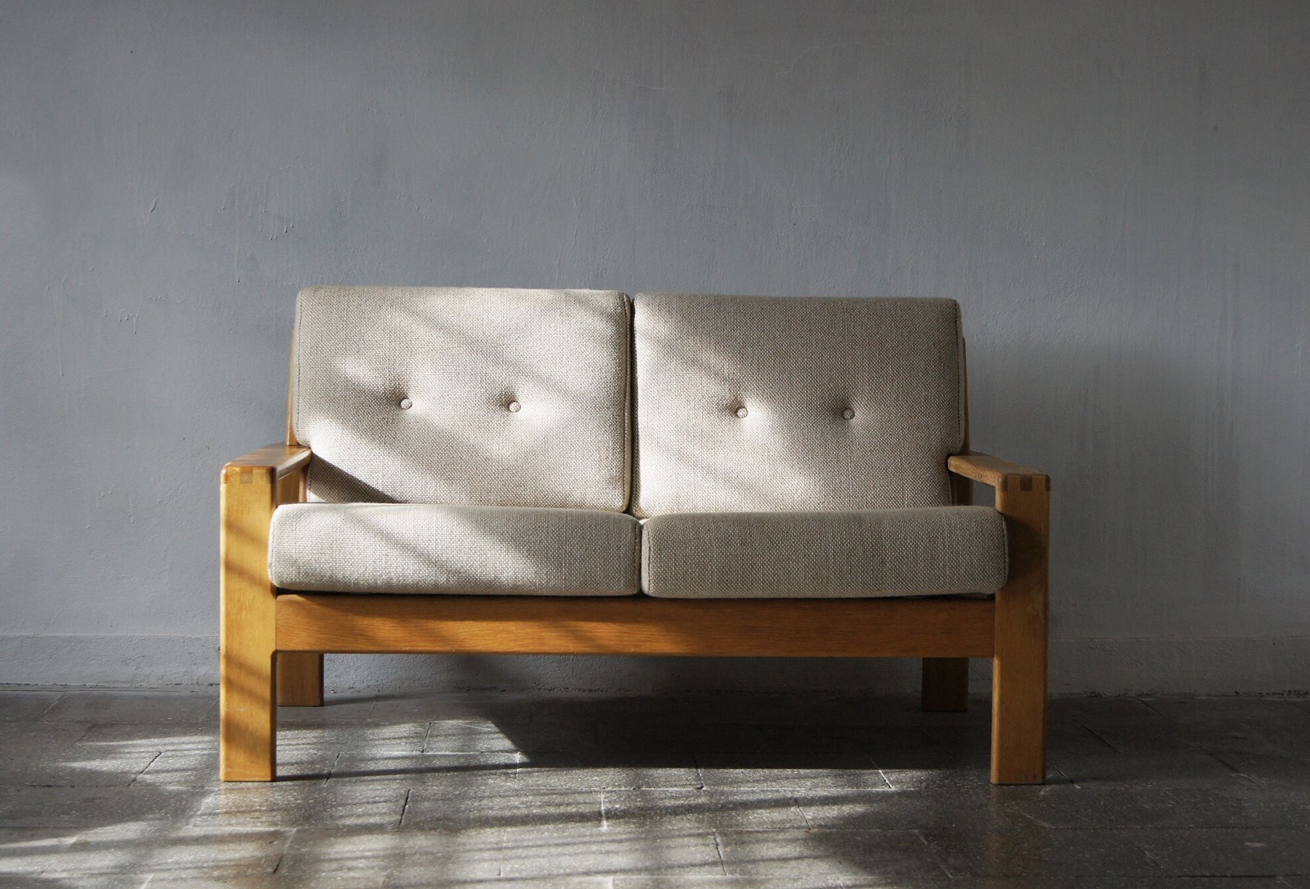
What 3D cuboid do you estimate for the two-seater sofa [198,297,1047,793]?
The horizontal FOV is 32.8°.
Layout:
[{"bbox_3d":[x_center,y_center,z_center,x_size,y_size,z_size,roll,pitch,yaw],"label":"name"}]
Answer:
[{"bbox_3d":[-0.043,0.126,4.067,1.355,0.822,0.900,1,2,-2],"label":"two-seater sofa"}]

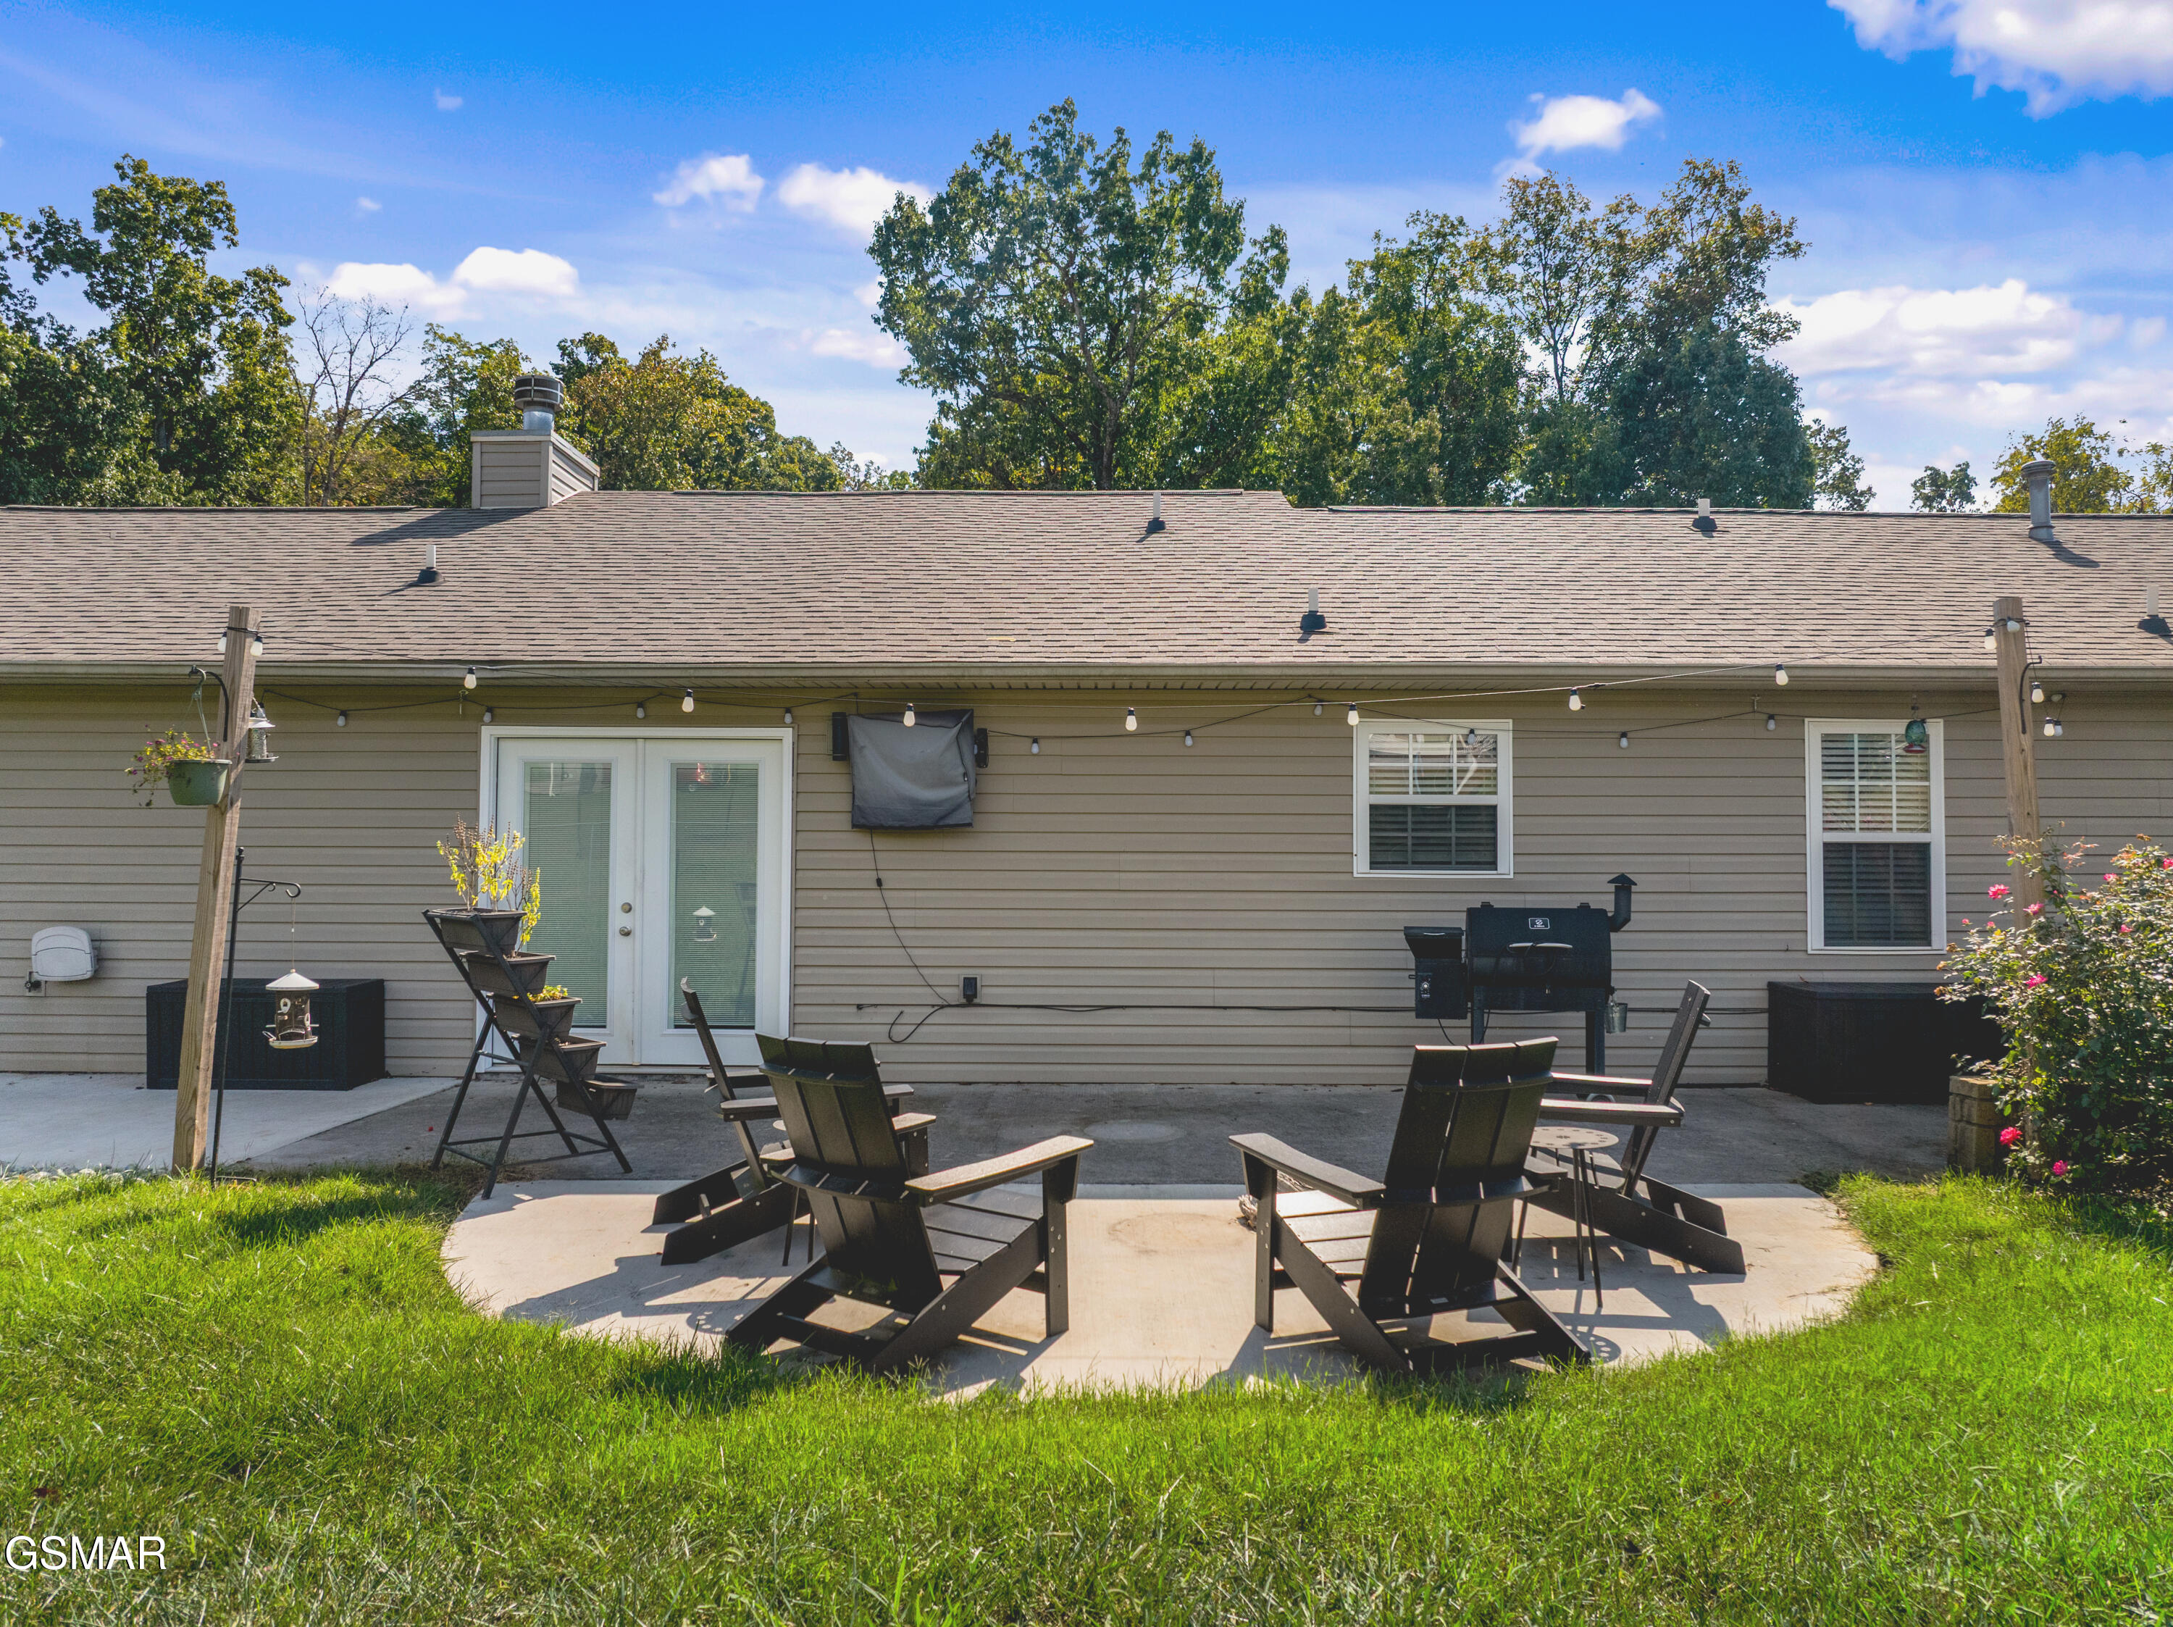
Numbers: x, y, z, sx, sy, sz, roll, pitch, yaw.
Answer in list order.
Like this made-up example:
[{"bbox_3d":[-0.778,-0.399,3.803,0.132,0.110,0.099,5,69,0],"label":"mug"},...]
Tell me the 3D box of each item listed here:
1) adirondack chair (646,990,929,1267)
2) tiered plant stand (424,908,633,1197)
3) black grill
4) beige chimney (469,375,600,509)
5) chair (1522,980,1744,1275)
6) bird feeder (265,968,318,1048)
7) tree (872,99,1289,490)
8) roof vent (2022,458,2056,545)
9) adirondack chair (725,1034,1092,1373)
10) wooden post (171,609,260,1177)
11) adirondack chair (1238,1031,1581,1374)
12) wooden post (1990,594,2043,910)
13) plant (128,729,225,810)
[{"bbox_3d":[-1.178,1.127,5.774,0.893,0.965,0.789,1,-2,-19],"label":"adirondack chair"},{"bbox_3d":[-2.459,1.004,6.667,0.690,1.163,0.660,2,-2,-41],"label":"tiered plant stand"},{"bbox_3d":[2.330,0.989,8.114,1.260,1.295,0.580,0,-2,0],"label":"black grill"},{"bbox_3d":[-4.750,-3.131,13.061,0.674,1.248,1.181,0,-2,1],"label":"beige chimney"},{"bbox_3d":[1.943,1.124,5.636,0.893,0.965,0.789,0,-2,16],"label":"chair"},{"bbox_3d":[-3.138,0.774,5.950,0.215,0.310,0.215,0,-2,1],"label":"bird feeder"},{"bbox_3d":[-0.156,-7.088,35.243,9.700,19.550,9.300,0,-2,1],"label":"tree"},{"bbox_3d":[7.139,-2.334,11.261,0.254,0.626,0.254,0,-2,1],"label":"roof vent"},{"bbox_3d":[-0.564,1.111,4.523,0.789,0.965,0.893,-1,-2,38],"label":"adirondack chair"},{"bbox_3d":[-3.949,0.338,6.843,0.090,2.562,0.090,4,-2,0],"label":"wooden post"},{"bbox_3d":[0.980,1.110,4.441,0.789,0.965,0.893,1,-2,-22],"label":"adirondack chair"},{"bbox_3d":[4.027,0.325,6.478,0.090,2.527,0.090,-2,-2,17],"label":"wooden post"},{"bbox_3d":[-3.823,-0.188,6.350,0.420,0.320,0.310,0,-2,1],"label":"plant"}]

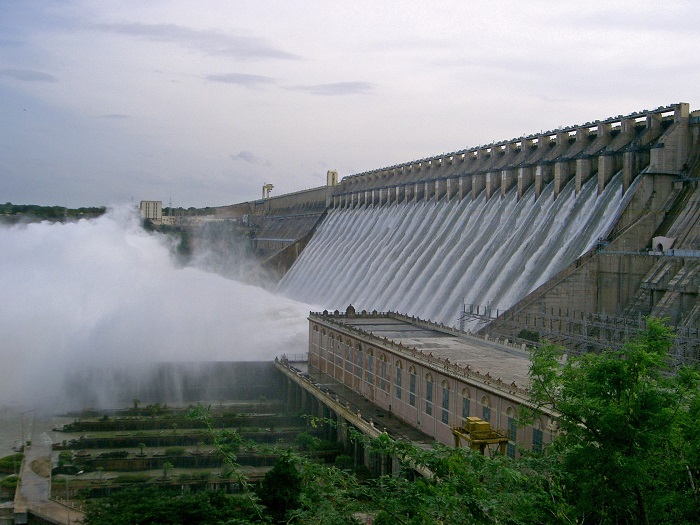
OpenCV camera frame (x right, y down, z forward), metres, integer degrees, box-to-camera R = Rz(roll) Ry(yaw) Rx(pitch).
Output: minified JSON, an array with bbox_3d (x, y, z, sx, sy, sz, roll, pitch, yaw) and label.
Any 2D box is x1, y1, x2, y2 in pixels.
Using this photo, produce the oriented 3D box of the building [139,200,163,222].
[{"bbox_3d":[-270.450,-68.309,1073.303,27.200,29.300,28.000,1,2,-18],"label":"building"}]

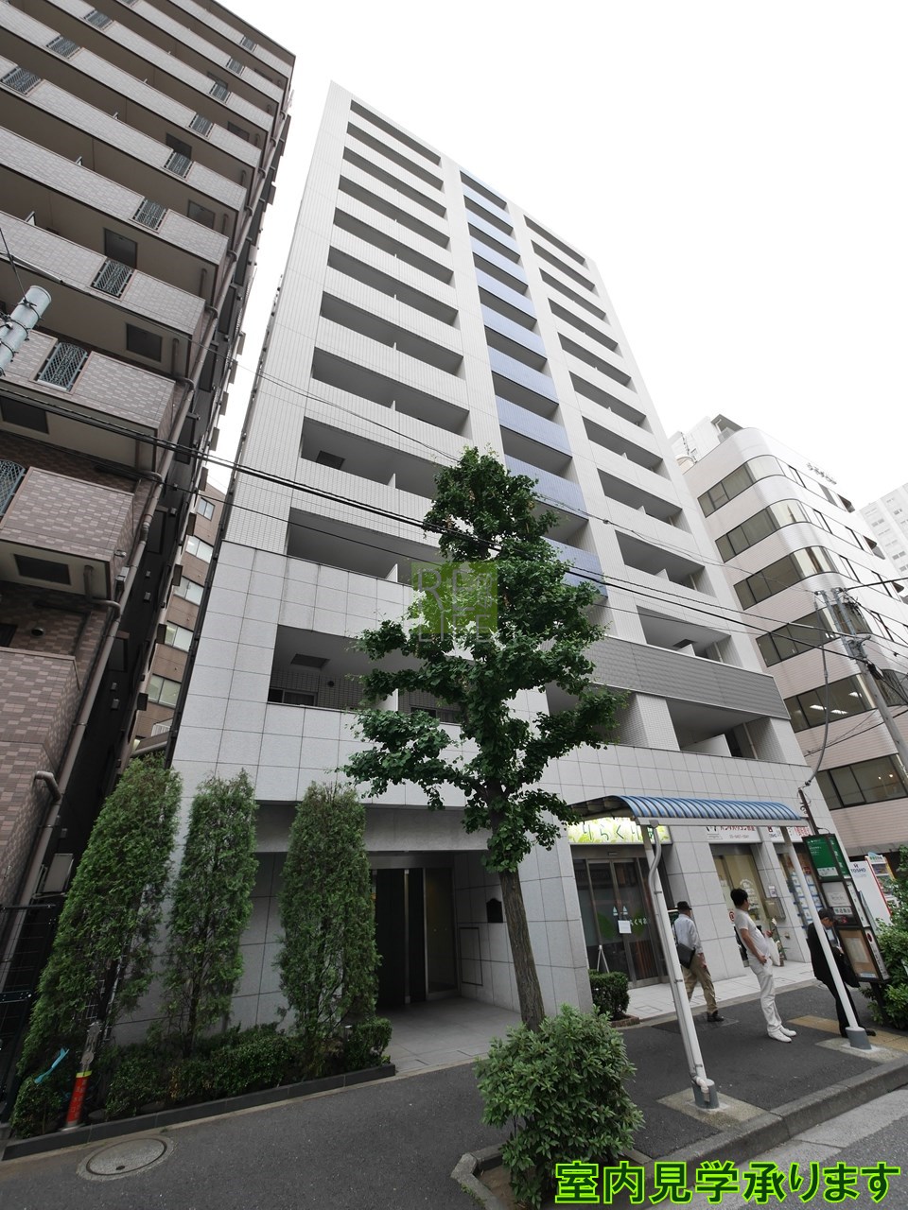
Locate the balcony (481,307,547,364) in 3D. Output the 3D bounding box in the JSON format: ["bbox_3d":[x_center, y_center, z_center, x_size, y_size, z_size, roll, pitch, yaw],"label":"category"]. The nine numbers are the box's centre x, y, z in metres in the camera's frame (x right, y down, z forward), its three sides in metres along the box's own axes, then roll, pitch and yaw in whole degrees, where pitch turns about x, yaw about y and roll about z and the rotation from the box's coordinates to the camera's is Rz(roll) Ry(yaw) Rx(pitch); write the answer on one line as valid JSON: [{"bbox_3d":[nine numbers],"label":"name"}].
[{"bbox_3d":[2.123,-10.645,20.119,3.007,1.548,1.400,13,-35,-26],"label":"balcony"}]

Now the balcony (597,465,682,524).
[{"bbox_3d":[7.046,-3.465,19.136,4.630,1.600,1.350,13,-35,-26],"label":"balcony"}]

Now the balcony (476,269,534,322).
[{"bbox_3d":[1.960,-13.100,21.585,2.999,1.605,1.400,13,-35,-26],"label":"balcony"}]

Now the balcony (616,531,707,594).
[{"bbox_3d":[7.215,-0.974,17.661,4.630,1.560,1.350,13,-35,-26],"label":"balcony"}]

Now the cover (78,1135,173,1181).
[{"bbox_3d":[-2.974,5.034,4.464,0.790,0.040,0.800,13,-35,-26],"label":"cover"}]

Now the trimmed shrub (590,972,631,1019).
[{"bbox_3d":[2.341,6.139,7.745,0.650,0.640,0.700,13,-35,-26],"label":"trimmed shrub"}]

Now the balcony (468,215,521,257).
[{"bbox_3d":[1.712,-18.212,24.658,3.050,1.600,1.150,13,-35,-26],"label":"balcony"}]

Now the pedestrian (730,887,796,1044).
[{"bbox_3d":[4.397,5.047,7.021,0.520,1.700,0.480,23,-40,-38],"label":"pedestrian"}]

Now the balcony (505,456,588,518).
[{"bbox_3d":[2.613,-3.344,15.760,3.024,1.548,1.400,13,-35,-26],"label":"balcony"}]

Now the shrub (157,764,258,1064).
[{"bbox_3d":[-3.032,3.841,6.185,0.900,3.360,0.820,13,-35,-26],"label":"shrub"}]

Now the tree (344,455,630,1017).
[{"bbox_3d":[0.437,0.913,5.865,3.200,8.100,3.200,13,-35,-26],"label":"tree"}]

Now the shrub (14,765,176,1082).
[{"bbox_3d":[-4.013,3.582,5.844,1.000,3.420,0.920,13,-35,-26],"label":"shrub"}]

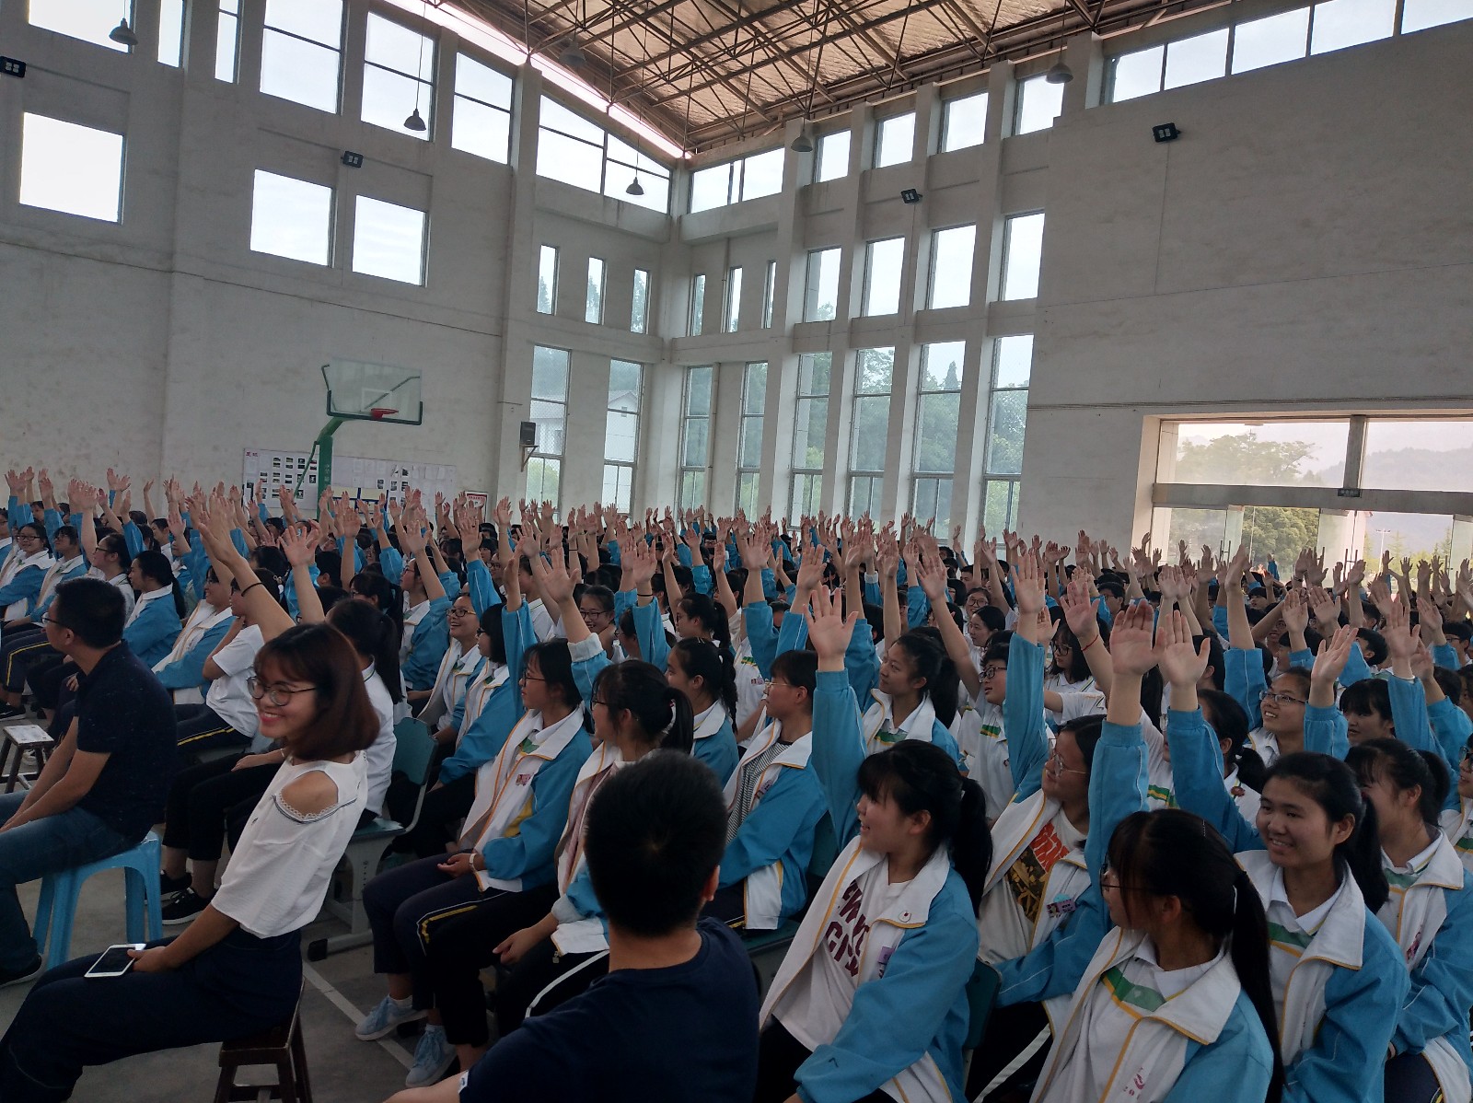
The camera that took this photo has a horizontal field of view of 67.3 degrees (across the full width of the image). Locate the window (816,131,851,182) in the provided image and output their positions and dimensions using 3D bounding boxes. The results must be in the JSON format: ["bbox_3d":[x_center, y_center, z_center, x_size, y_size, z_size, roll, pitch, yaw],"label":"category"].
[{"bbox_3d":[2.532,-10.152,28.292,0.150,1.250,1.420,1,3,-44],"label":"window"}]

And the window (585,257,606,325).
[{"bbox_3d":[-3.976,-7.349,31.280,0.530,1.820,0.150,2,3,-41],"label":"window"}]

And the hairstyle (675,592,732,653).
[{"bbox_3d":[-0.141,0.310,4.850,0.240,0.270,0.180,3,2,-18],"label":"hairstyle"}]

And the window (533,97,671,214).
[{"bbox_3d":[-3.592,-11.083,31.138,4.540,2.120,0.150,2,3,-41],"label":"window"}]

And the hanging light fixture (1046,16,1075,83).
[{"bbox_3d":[5.505,-8.555,18.800,0.460,1.080,0.460,1,3,-44],"label":"hanging light fixture"}]

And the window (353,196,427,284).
[{"bbox_3d":[-8.239,-7.353,26.287,1.790,1.780,0.150,1,3,-44],"label":"window"}]

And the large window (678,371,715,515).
[{"bbox_3d":[-1.177,-3.156,32.292,0.150,4.360,1.190,2,3,-41],"label":"large window"}]

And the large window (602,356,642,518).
[{"bbox_3d":[-3.256,-3.243,31.463,1.150,4.300,0.150,1,3,-44],"label":"large window"}]

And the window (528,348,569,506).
[{"bbox_3d":[-5.221,-3.411,30.629,1.190,4.380,0.150,2,3,-41],"label":"window"}]

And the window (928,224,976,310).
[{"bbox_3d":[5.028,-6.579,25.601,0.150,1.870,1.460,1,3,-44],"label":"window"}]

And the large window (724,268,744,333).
[{"bbox_3d":[-0.065,-7.007,30.848,0.150,1.780,0.610,1,3,-44],"label":"large window"}]

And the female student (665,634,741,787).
[{"bbox_3d":[-0.362,0.917,4.007,0.750,1.220,0.460,3,2,-35],"label":"female student"}]

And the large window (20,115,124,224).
[{"bbox_3d":[-13.536,-7.799,22.605,1.780,1.810,0.150,2,3,-41],"label":"large window"}]

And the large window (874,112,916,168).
[{"bbox_3d":[3.803,-9.856,26.586,0.150,1.120,1.210,2,3,-41],"label":"large window"}]

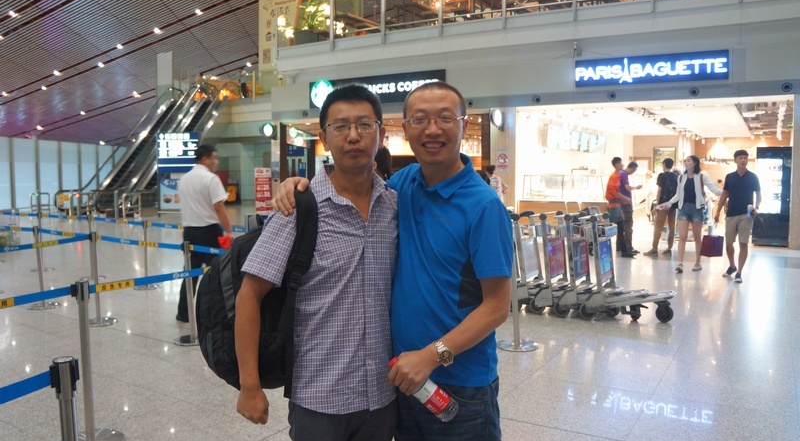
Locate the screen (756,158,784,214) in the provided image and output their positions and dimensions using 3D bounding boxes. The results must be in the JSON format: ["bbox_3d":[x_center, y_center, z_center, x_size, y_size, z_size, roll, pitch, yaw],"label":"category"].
[{"bbox_3d":[7.690,-0.706,12.450,0.480,1.140,0.080,2,4,28],"label":"screen"}]

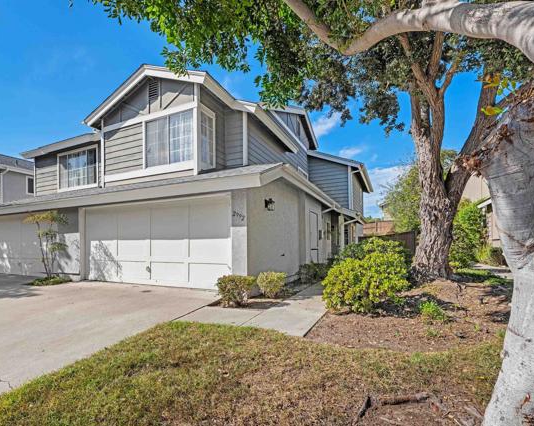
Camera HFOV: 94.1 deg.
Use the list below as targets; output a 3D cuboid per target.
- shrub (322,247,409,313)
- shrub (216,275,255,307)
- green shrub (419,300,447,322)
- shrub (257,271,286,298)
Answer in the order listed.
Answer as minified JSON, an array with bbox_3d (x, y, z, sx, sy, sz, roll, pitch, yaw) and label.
[{"bbox_3d":[1.743,1.194,4.400,1.430,1.000,1.280,0,-5,0],"label":"shrub"},{"bbox_3d":[-0.564,1.387,4.450,0.700,0.560,0.640,0,-5,0],"label":"shrub"},{"bbox_3d":[2.209,1.307,3.300,0.340,0.280,0.320,0,-5,0],"label":"green shrub"},{"bbox_3d":[0.089,1.409,4.900,0.550,0.530,0.520,0,-5,0],"label":"shrub"}]

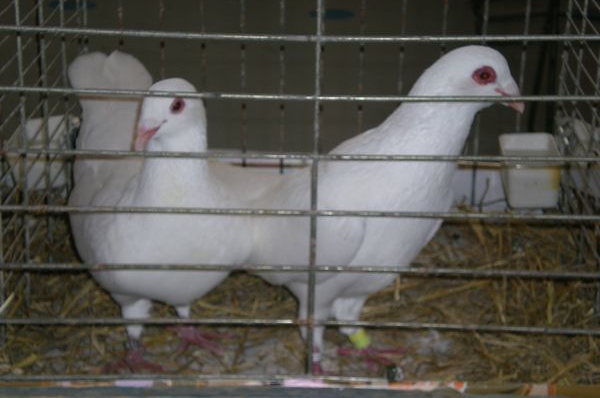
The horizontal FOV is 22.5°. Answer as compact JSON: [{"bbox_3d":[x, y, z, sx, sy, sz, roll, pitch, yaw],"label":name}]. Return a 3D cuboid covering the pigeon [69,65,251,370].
[{"bbox_3d":[-0.123,0.002,1.232,0.125,0.228,0.195,-5,16,-21],"label":"pigeon"}]

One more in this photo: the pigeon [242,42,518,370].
[{"bbox_3d":[0.038,0.005,1.193,0.280,0.248,0.125,6,16,17],"label":"pigeon"}]

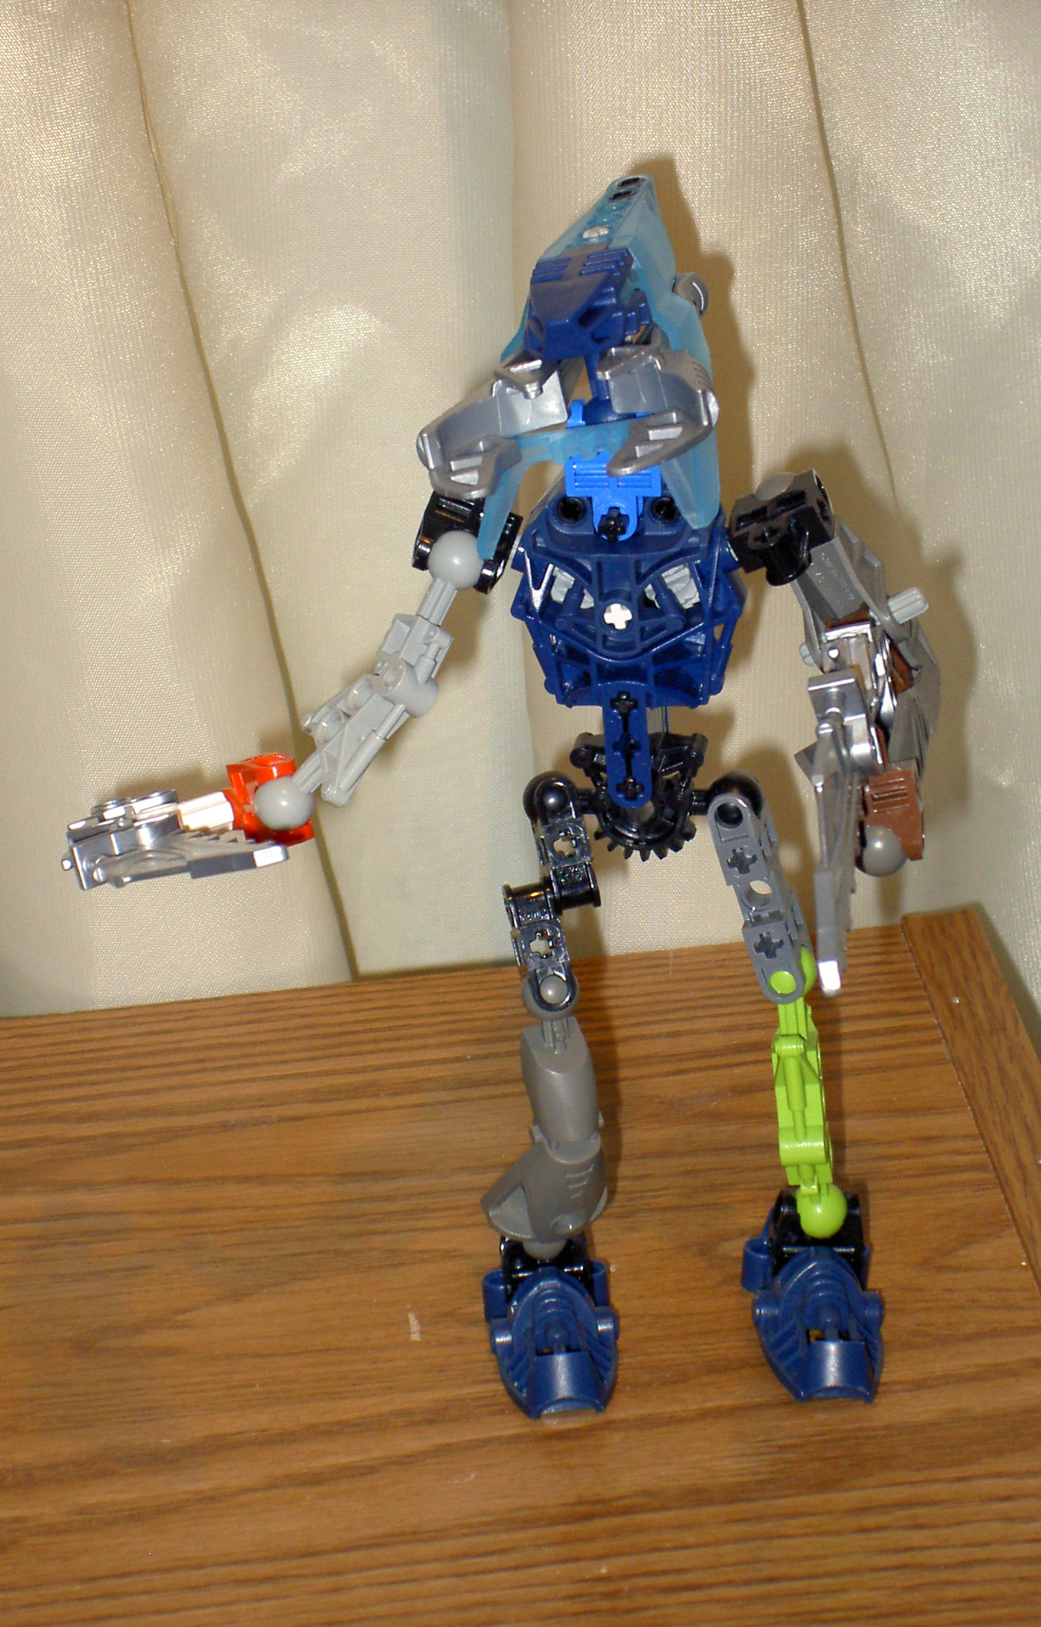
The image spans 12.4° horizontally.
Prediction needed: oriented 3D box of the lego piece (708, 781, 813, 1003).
[{"bbox_3d":[0.042,0.014,0.834,0.009,0.041,0.010,-10,18,24],"label":"lego piece"}]

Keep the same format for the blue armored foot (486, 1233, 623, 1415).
[{"bbox_3d":[0.005,0.087,0.868,0.024,0.021,0.042,-5,33,-3],"label":"blue armored foot"}]

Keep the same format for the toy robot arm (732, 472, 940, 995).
[{"bbox_3d":[0.056,-0.015,0.847,0.036,0.094,0.038,-4,33,-1],"label":"toy robot arm"}]

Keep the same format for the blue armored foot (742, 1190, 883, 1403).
[{"bbox_3d":[0.054,0.085,0.868,0.024,0.021,0.042,-4,33,-1],"label":"blue armored foot"}]

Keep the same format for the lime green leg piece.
[{"bbox_3d":[0.051,0.051,0.857,0.011,0.060,0.014,-8,32,3],"label":"lime green leg piece"}]

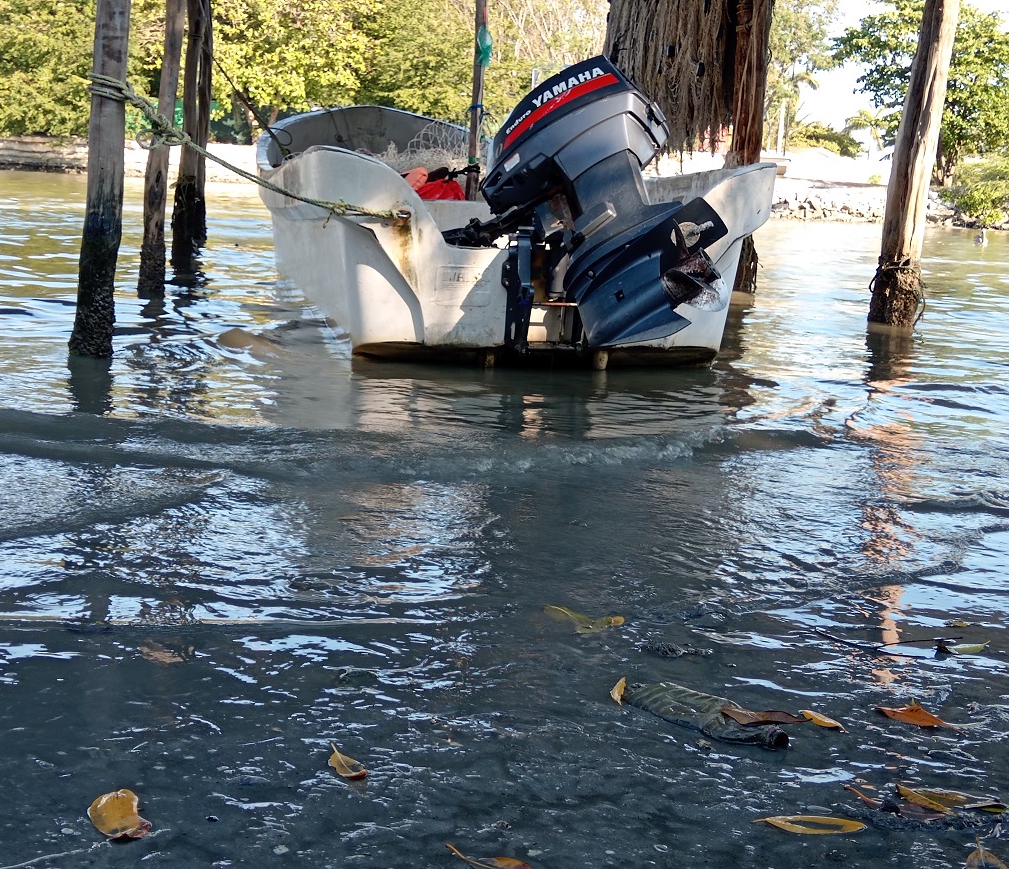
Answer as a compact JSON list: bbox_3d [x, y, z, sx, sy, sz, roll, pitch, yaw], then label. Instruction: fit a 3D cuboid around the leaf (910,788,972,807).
[{"bbox_3d":[0.452,0.374,1.658,0.062,0.013,0.030,6,10,17],"label":"leaf"}]

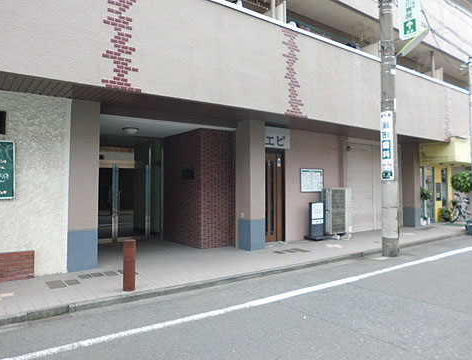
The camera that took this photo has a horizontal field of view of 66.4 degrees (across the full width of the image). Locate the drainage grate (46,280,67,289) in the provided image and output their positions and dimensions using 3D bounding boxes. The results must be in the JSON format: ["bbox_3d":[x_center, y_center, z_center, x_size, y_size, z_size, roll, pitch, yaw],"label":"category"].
[{"bbox_3d":[-2.630,1.538,5.270,0.210,0.020,0.450,1,-2,-36],"label":"drainage grate"}]

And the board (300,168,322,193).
[{"bbox_3d":[2.154,0.032,10.173,0.940,0.640,0.030,1,-1,-36],"label":"board"}]

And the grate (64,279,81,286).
[{"bbox_3d":[-2.435,1.540,5.380,0.165,0.020,0.290,1,-2,-36],"label":"grate"}]

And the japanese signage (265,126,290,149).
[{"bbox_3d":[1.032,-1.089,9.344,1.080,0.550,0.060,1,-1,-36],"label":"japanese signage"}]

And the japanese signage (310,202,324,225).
[{"bbox_3d":[2.330,0.960,10.250,0.530,0.630,0.100,1,-2,-36],"label":"japanese signage"}]

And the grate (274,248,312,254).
[{"bbox_3d":[1.267,1.633,8.140,0.760,0.030,0.460,1,-1,-36],"label":"grate"}]

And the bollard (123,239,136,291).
[{"bbox_3d":[-1.475,1.185,5.000,0.170,0.690,0.170,1,-2,-36],"label":"bollard"}]

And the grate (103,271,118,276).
[{"bbox_3d":[-2.050,1.550,5.930,0.170,0.020,0.310,1,-2,-36],"label":"grate"}]

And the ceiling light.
[{"bbox_3d":[-2.445,-1.123,8.380,0.370,0.170,0.370,1,-1,-36],"label":"ceiling light"}]

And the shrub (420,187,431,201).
[{"bbox_3d":[7.258,0.517,13.800,0.420,0.530,0.420,1,-1,-36],"label":"shrub"}]

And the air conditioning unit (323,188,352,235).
[{"bbox_3d":[2.908,0.890,10.354,0.910,1.290,0.345,1,-1,-36],"label":"air conditioning unit"}]

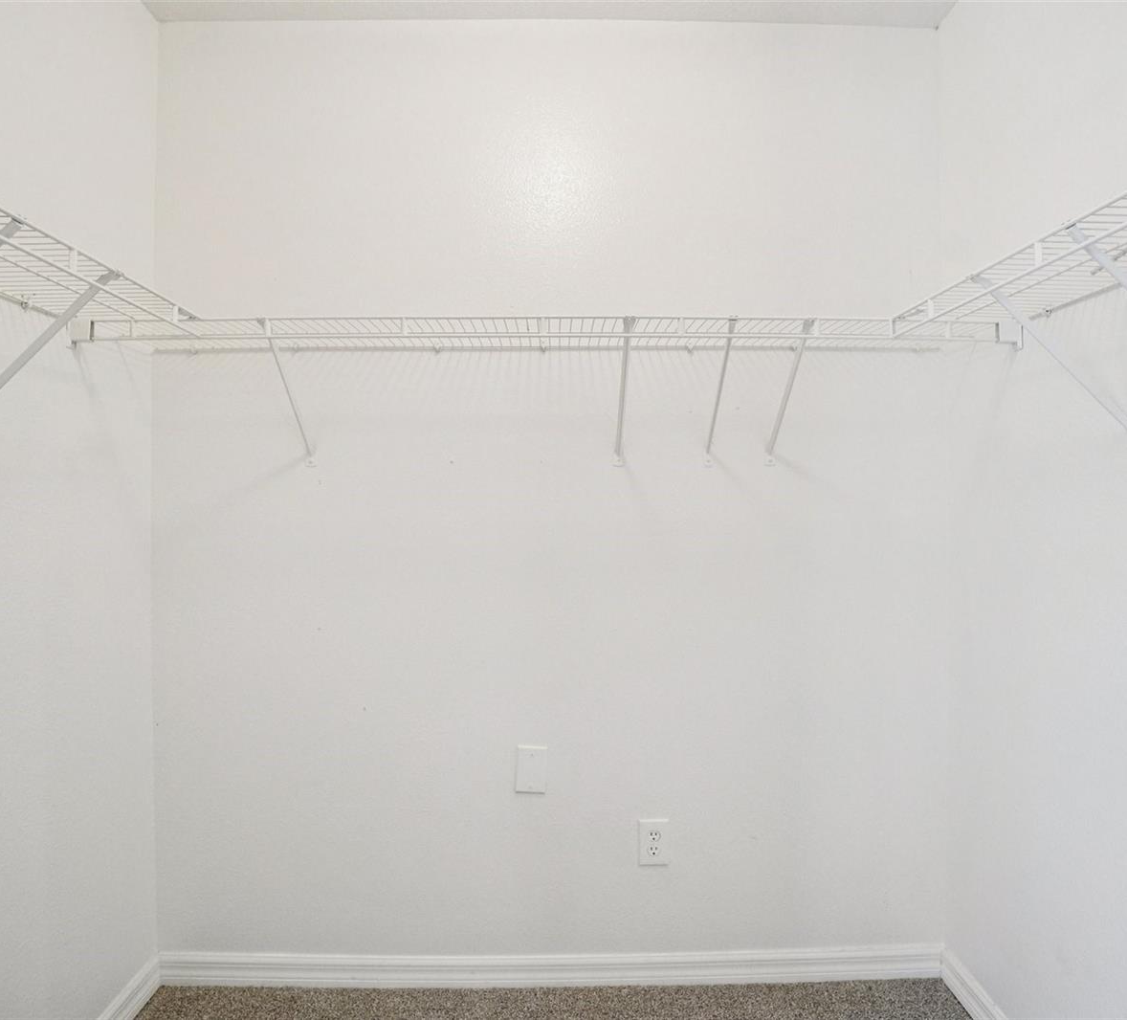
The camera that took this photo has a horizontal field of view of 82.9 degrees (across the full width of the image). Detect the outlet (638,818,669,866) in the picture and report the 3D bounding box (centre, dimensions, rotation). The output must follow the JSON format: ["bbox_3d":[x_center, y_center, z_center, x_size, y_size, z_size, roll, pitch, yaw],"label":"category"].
[{"bbox_3d":[0.241,0.884,1.695,0.078,0.122,0.009,0,0,-1],"label":"outlet"}]

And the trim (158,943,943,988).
[{"bbox_3d":[-0.023,1.212,1.688,2.090,0.084,0.015,0,0,-1],"label":"trim"}]

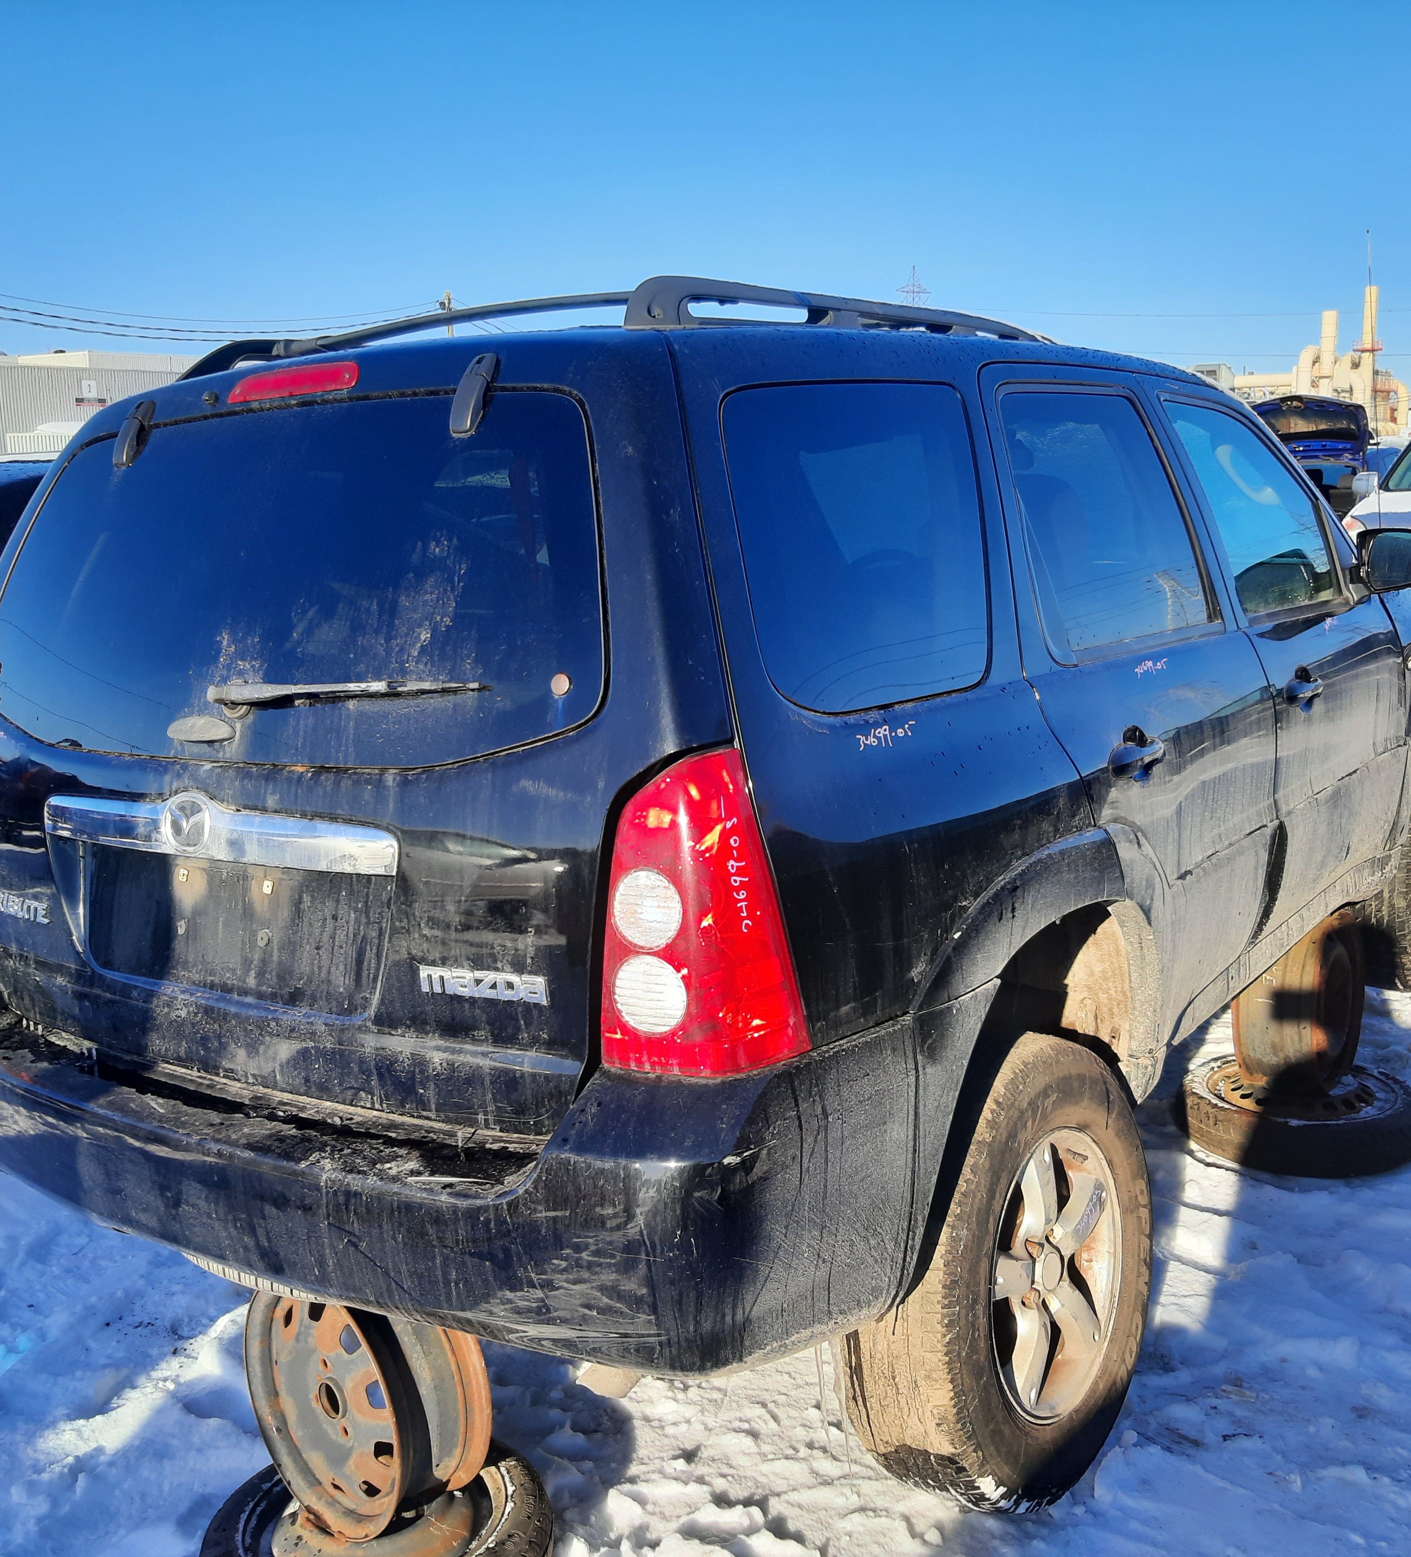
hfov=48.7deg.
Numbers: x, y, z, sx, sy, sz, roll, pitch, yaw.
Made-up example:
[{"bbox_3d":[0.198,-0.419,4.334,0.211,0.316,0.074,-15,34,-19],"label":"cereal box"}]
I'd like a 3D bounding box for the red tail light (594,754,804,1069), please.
[{"bbox_3d":[-0.008,0.139,1.663,0.215,0.355,0.165,4,11,36],"label":"red tail light"}]

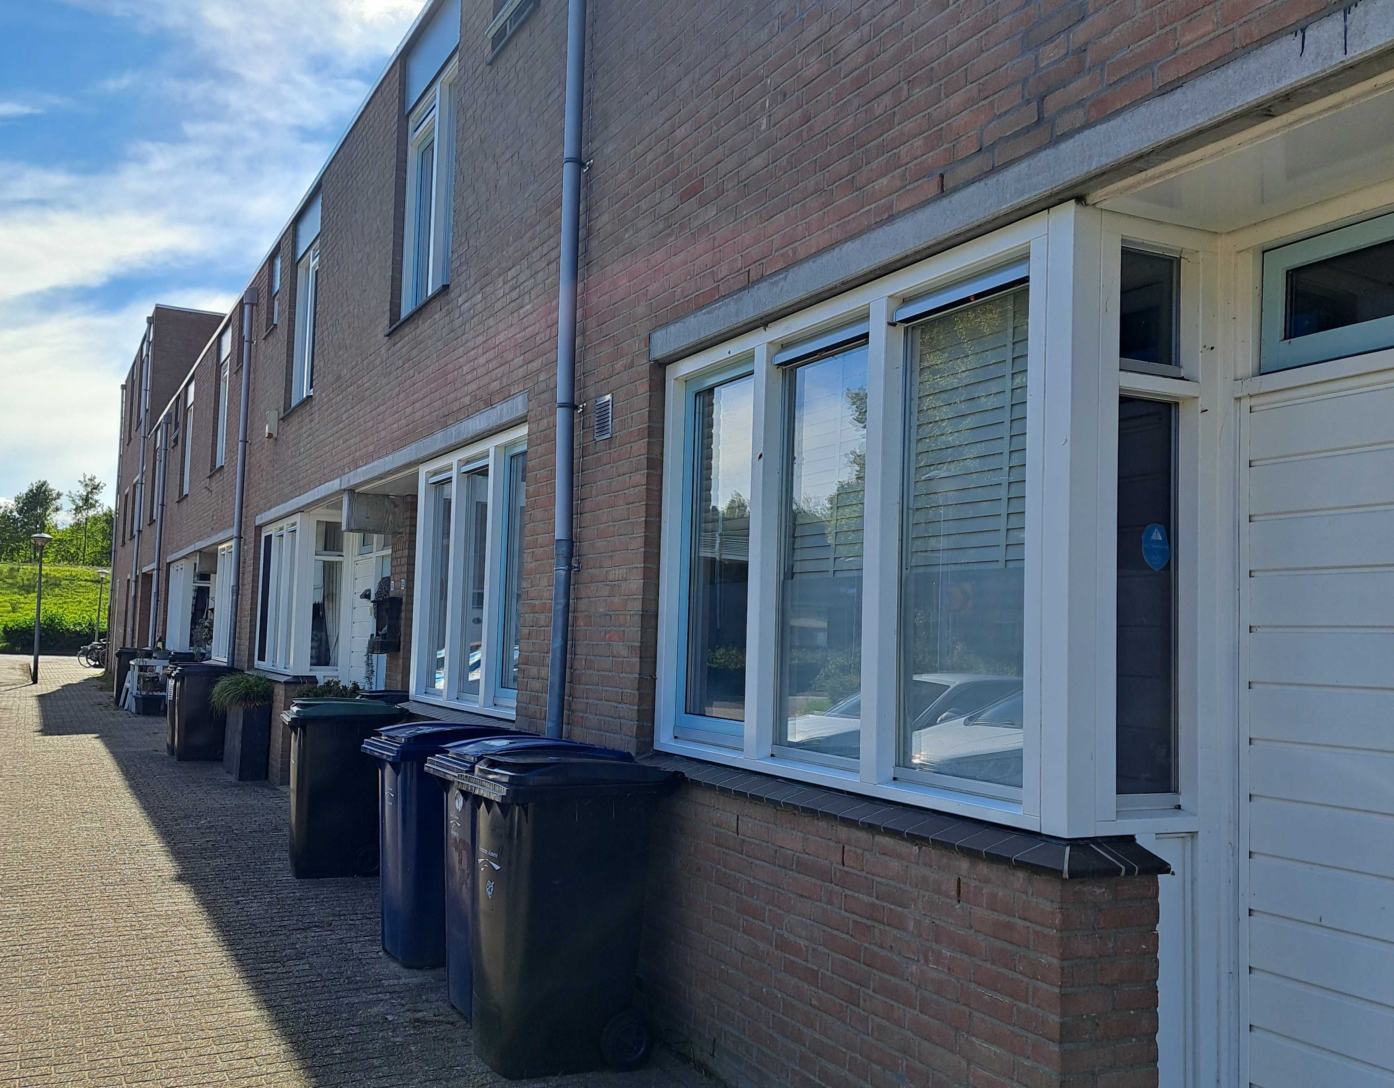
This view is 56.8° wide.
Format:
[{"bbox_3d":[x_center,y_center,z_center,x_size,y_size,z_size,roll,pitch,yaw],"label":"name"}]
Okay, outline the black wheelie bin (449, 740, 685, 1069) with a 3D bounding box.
[{"bbox_3d":[-0.494,1.295,4.675,0.720,1.075,0.575,4,-5,-27],"label":"black wheelie bin"}]

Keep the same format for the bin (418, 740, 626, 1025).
[{"bbox_3d":[-0.702,1.316,5.144,0.700,1.080,0.580,3,-4,-27],"label":"bin"}]

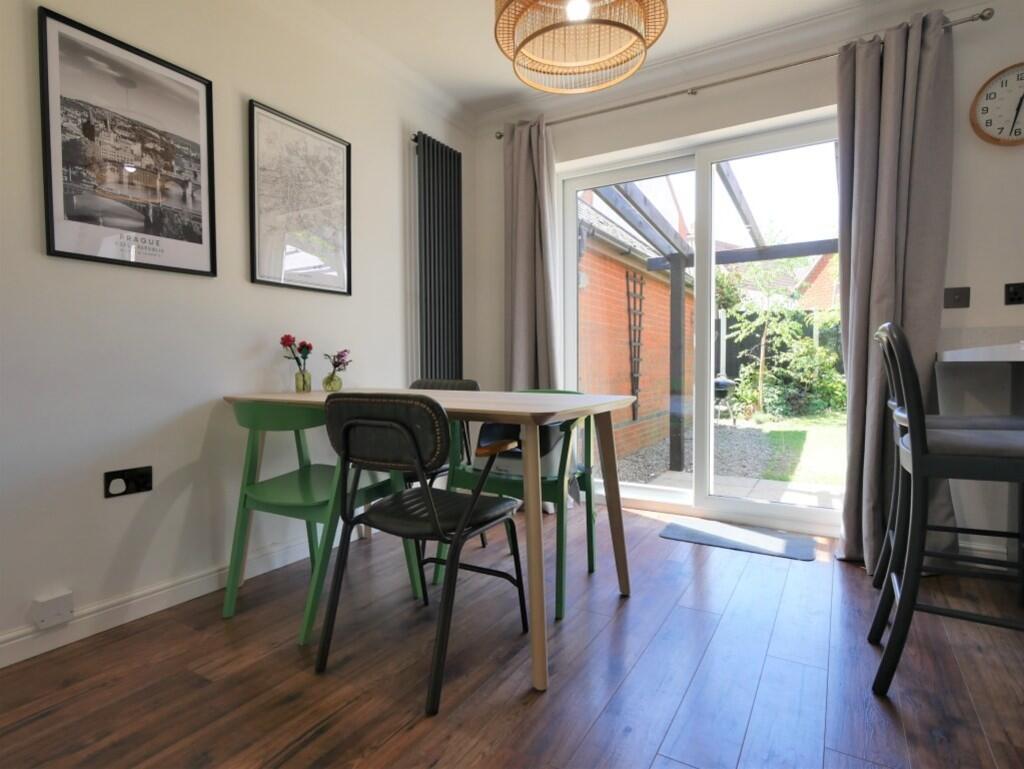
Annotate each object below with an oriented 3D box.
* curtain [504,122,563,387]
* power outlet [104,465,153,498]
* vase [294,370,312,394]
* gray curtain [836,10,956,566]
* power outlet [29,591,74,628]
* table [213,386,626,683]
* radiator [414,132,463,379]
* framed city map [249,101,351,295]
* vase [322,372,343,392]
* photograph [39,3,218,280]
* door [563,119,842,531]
[{"bbox_3d":[0.118,-0.408,3.224,0.370,2.310,0.160,1,3,32],"label":"curtain"},{"bbox_3d":[-1.310,0.333,1.822,0.015,0.086,0.146,1,3,32],"label":"power outlet"},{"bbox_3d":[-0.904,-0.008,2.327,0.065,0.095,0.065,1,3,32],"label":"vase"},{"bbox_3d":[1.629,-0.359,2.283,0.430,2.280,0.180,1,3,32],"label":"gray curtain"},{"bbox_3d":[-1.413,0.696,1.643,0.045,0.086,0.086,1,3,32],"label":"power outlet"},{"bbox_3d":[-0.324,0.425,2.055,1.400,0.748,0.770,1,3,31],"label":"table"},{"bbox_3d":[-0.412,-0.500,3.137,0.068,1.790,0.360,1,3,32],"label":"radiator"},{"bbox_3d":[-0.933,-0.793,2.393,0.023,0.737,0.518,1,3,32],"label":"framed city map"},{"bbox_3d":[-0.811,-0.012,2.422,0.087,0.091,0.087,1,3,32],"label":"vase"},{"bbox_3d":[-1.283,-0.769,1.825,0.023,0.732,0.513,1,3,32],"label":"photograph"},{"bbox_3d":[1.071,-0.284,3.009,1.780,2.090,0.110,1,3,32],"label":"door"}]

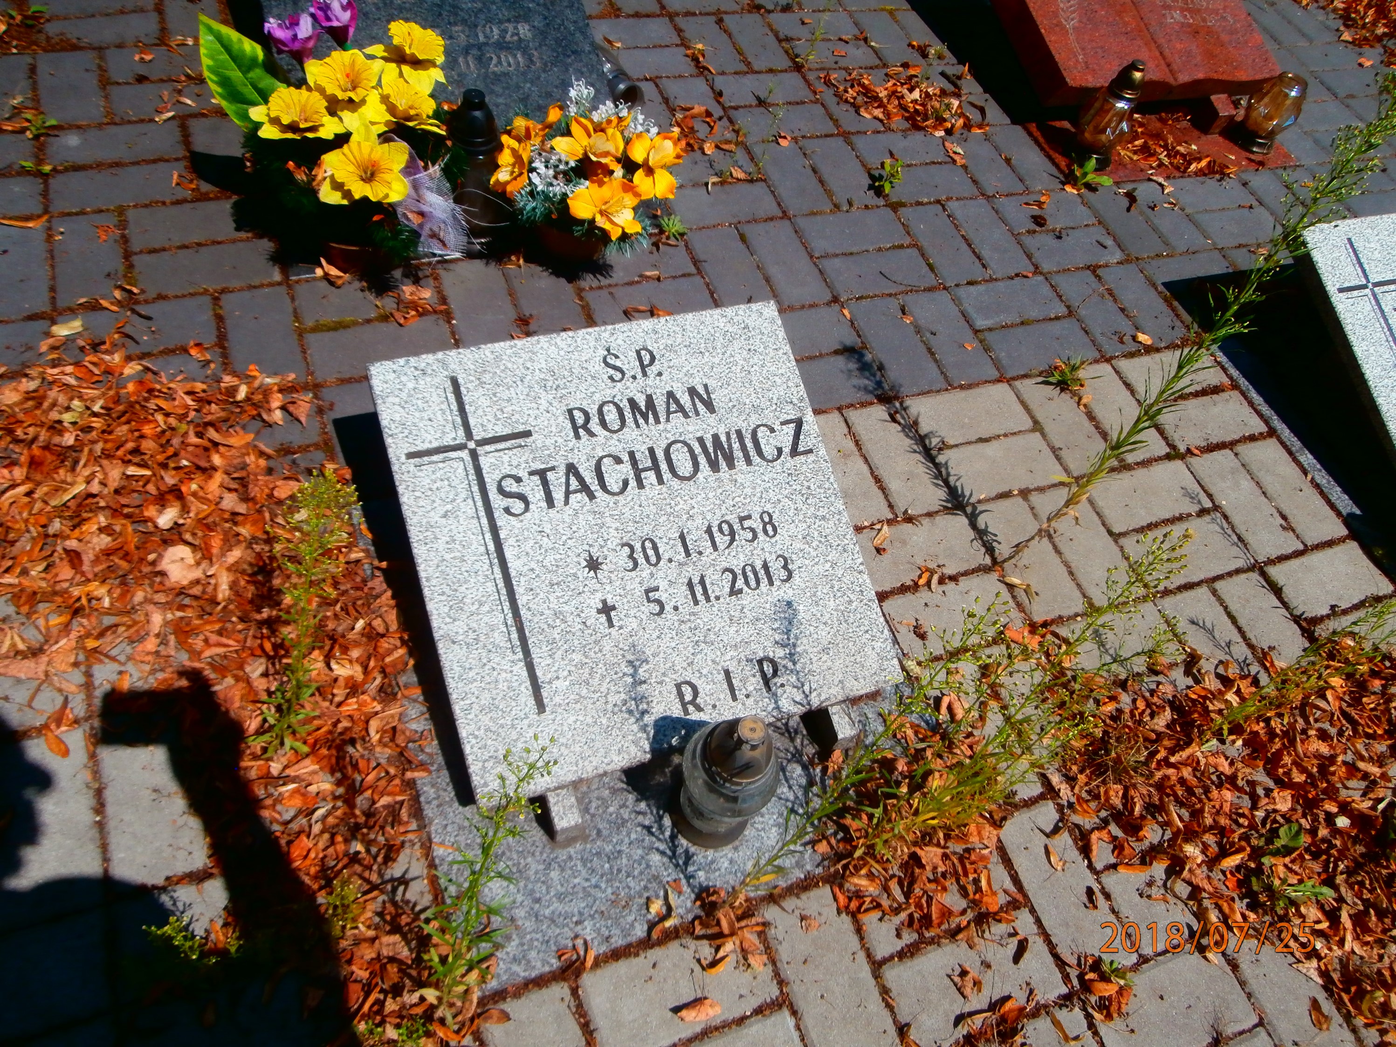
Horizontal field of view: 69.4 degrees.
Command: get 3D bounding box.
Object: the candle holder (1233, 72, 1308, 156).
[{"bbox_3d":[1.184,-0.843,2.071,0.105,0.140,0.105,-12,58,-20],"label":"candle holder"}]

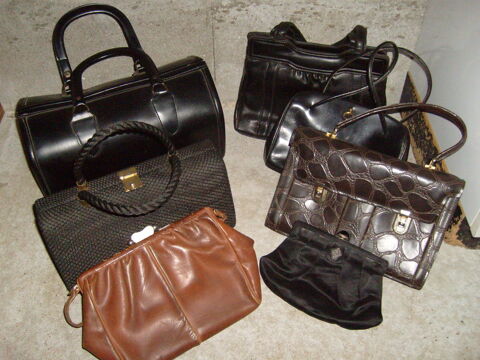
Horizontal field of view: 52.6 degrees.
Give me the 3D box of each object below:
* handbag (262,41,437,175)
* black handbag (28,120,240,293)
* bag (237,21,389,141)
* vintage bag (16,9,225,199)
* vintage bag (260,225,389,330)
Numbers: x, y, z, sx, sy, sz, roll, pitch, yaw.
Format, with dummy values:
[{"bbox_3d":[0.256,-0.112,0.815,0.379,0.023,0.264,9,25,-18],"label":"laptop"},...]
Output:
[{"bbox_3d":[0.228,-0.134,1.007,0.292,0.229,0.088,13,19,11],"label":"handbag"},{"bbox_3d":[-0.196,0.022,0.884,0.327,0.210,0.083,-20,13,-17],"label":"black handbag"},{"bbox_3d":[0.167,-0.205,1.071,0.327,0.224,0.098,9,34,8],"label":"bag"},{"bbox_3d":[-0.237,-0.163,0.984,0.366,0.312,0.195,-18,49,-15],"label":"vintage bag"},{"bbox_3d":[0.149,0.168,0.835,0.214,0.039,0.122,24,82,20],"label":"vintage bag"}]

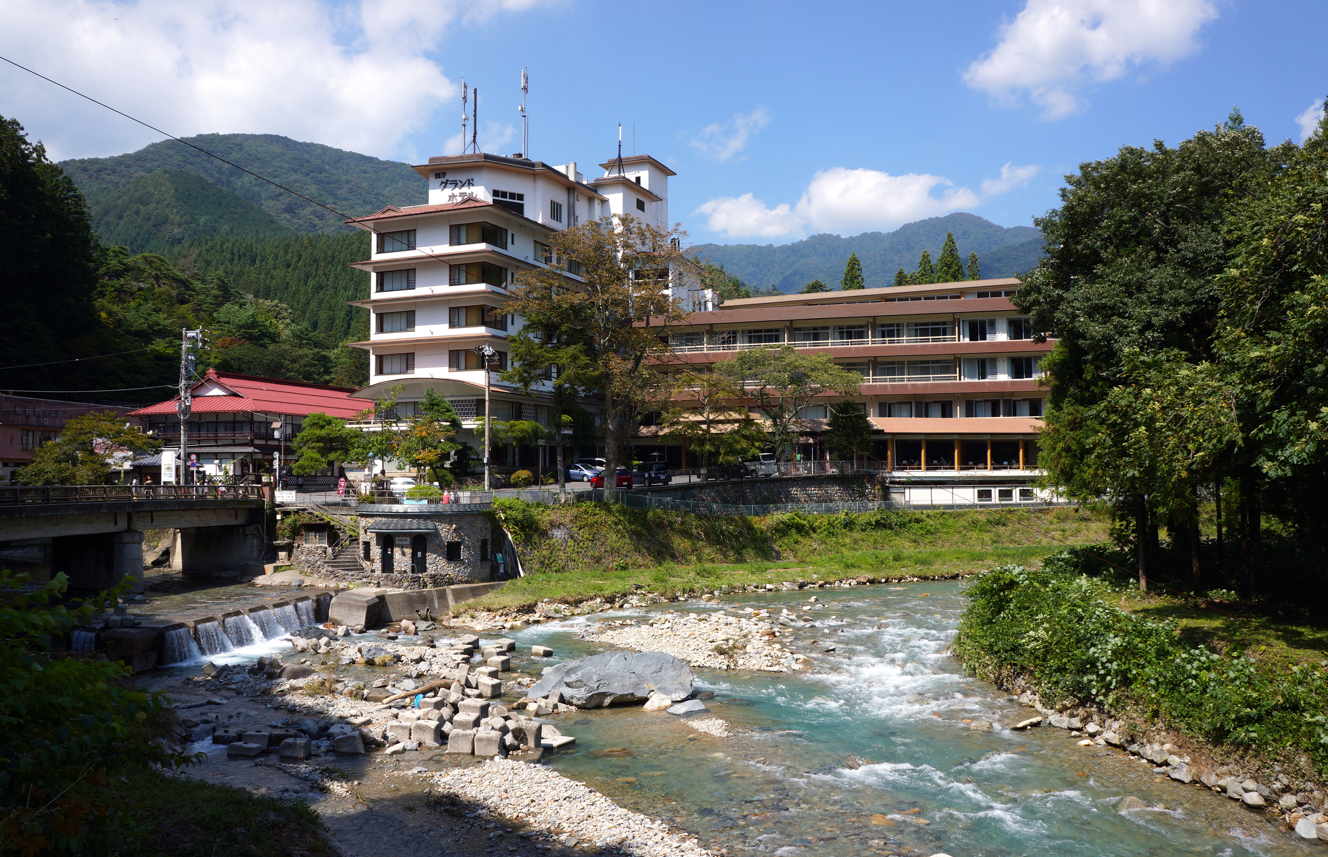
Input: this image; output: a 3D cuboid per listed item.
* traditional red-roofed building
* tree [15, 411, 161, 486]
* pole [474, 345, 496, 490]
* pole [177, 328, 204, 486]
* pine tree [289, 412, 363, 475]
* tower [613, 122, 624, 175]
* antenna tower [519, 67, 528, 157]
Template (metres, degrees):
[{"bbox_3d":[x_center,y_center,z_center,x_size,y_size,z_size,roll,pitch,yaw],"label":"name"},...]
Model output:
[{"bbox_3d":[-36.511,0.601,108.211,13.801,10.838,27.207,-1,-3,19],"label":"traditional red-roofed building"},{"bbox_3d":[-43.164,2.092,83.002,9.600,6.687,8.000,1,-3,-27],"label":"tree"},{"bbox_3d":[-12.115,-0.733,75.124,1.500,9.997,1.200,0,-3,-9],"label":"pole"},{"bbox_3d":[-33.455,-1.064,78.147,1.900,12.158,1.100,1,-3,-23],"label":"pole"},{"bbox_3d":[-25.642,1.828,84.013,5.400,6.189,5.000,1,-3,-17],"label":"pine tree"},{"bbox_3d":[-4.588,-28.335,112.490,1.150,5.660,1.100,-1,-3,23],"label":"tower"},{"bbox_3d":[-12.616,-28.327,99.676,0.850,8.557,0.750,-1,-3,23],"label":"antenna tower"}]

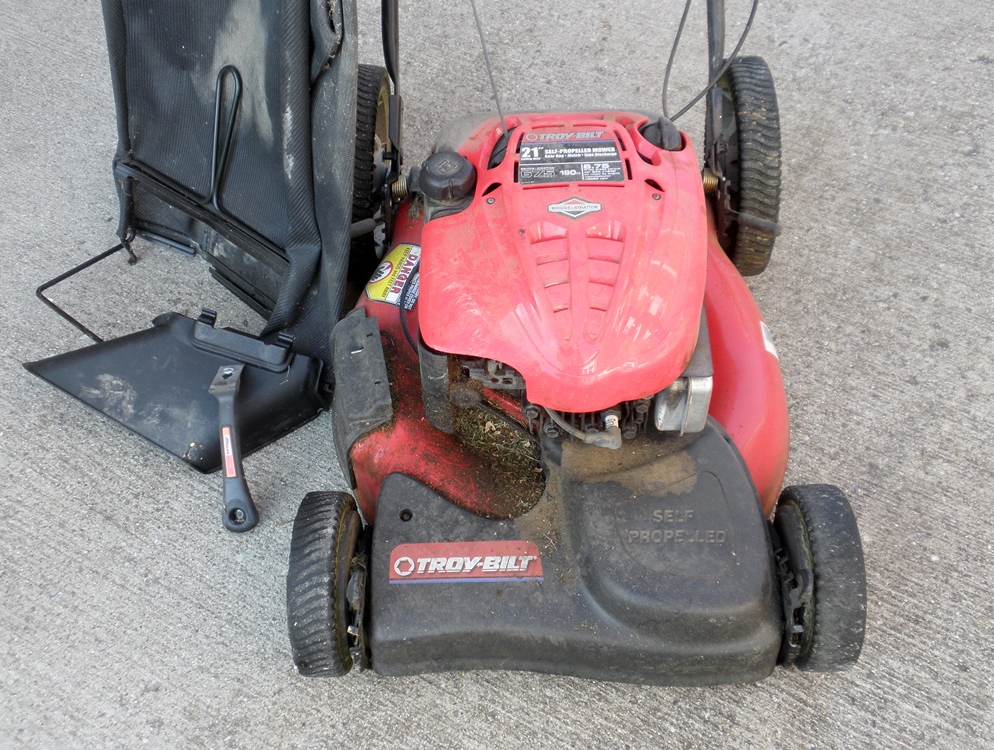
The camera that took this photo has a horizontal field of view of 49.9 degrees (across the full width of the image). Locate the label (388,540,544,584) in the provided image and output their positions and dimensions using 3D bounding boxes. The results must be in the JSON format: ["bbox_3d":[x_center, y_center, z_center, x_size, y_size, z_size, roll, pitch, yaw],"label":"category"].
[{"bbox_3d":[-0.032,0.198,1.128,0.161,0.002,0.043,-1,76,1],"label":"label"}]

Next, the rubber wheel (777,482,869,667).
[{"bbox_3d":[0.356,0.226,1.194,0.054,0.203,0.203,-2,54,2],"label":"rubber wheel"}]

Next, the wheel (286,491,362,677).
[{"bbox_3d":[-0.192,0.233,1.200,0.054,0.203,0.203,0,54,-1],"label":"wheel"}]

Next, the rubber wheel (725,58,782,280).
[{"bbox_3d":[0.342,-0.292,1.513,0.056,0.302,0.302,-2,54,2],"label":"rubber wheel"}]

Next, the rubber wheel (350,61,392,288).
[{"bbox_3d":[-0.187,-0.285,1.519,0.056,0.302,0.302,0,54,-1],"label":"rubber wheel"}]

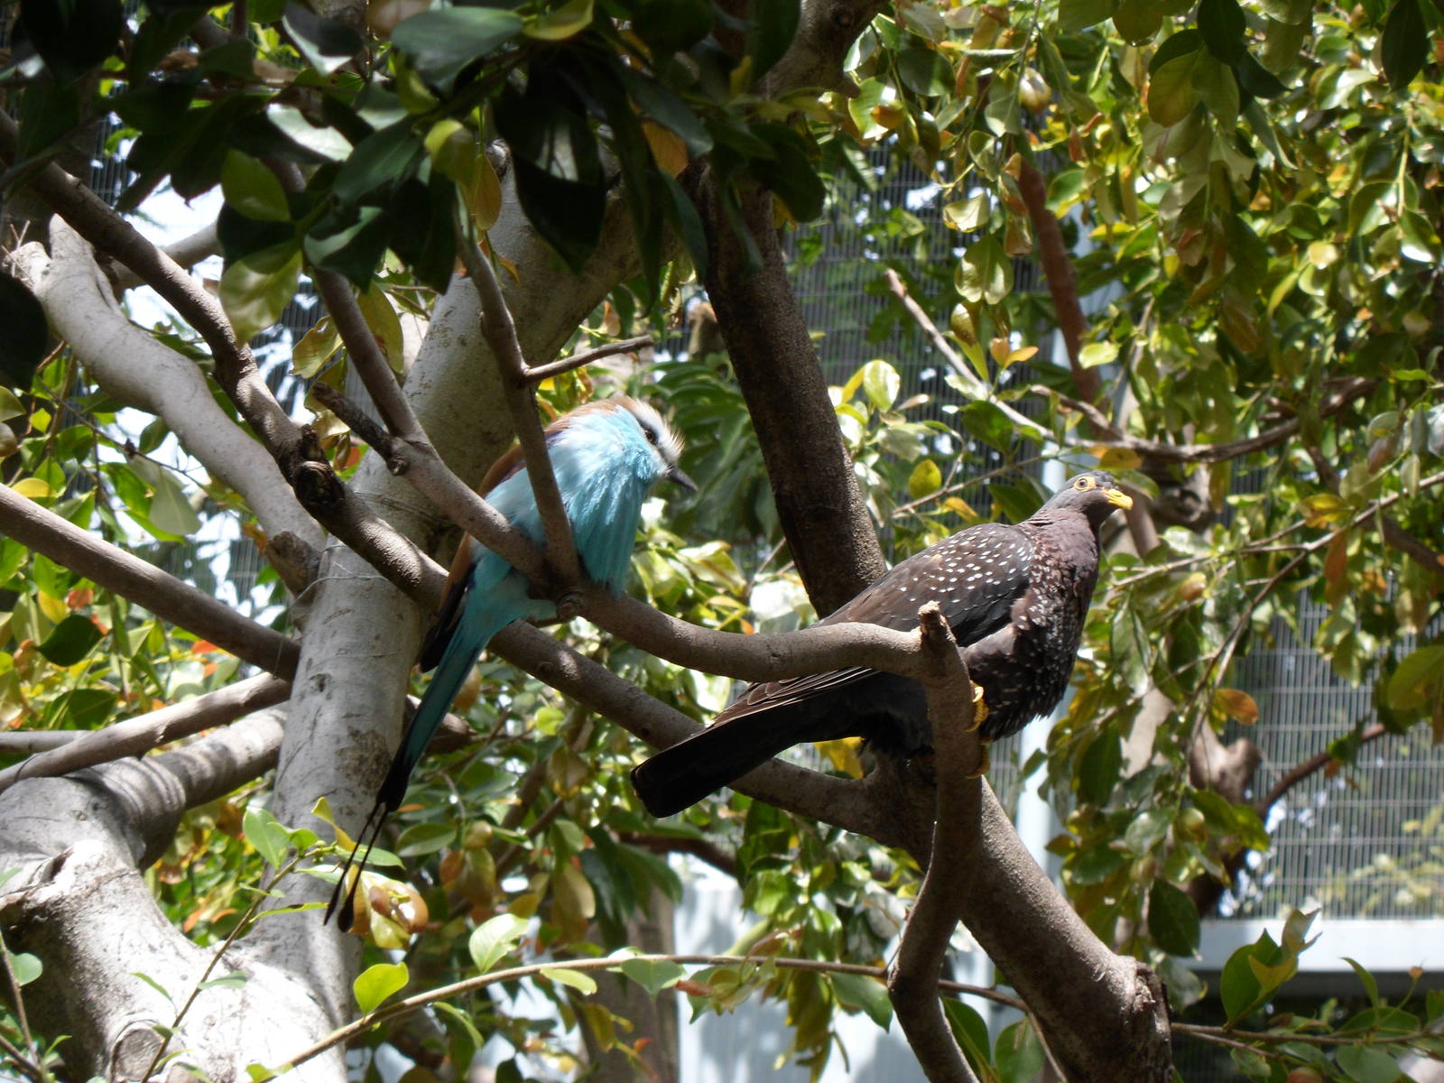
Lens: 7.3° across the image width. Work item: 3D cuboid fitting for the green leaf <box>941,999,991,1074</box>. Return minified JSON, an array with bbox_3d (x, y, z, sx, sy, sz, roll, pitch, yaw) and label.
[{"bbox_3d":[0.159,0.323,7.341,0.028,0.058,0.011,-31,7,11],"label":"green leaf"}]

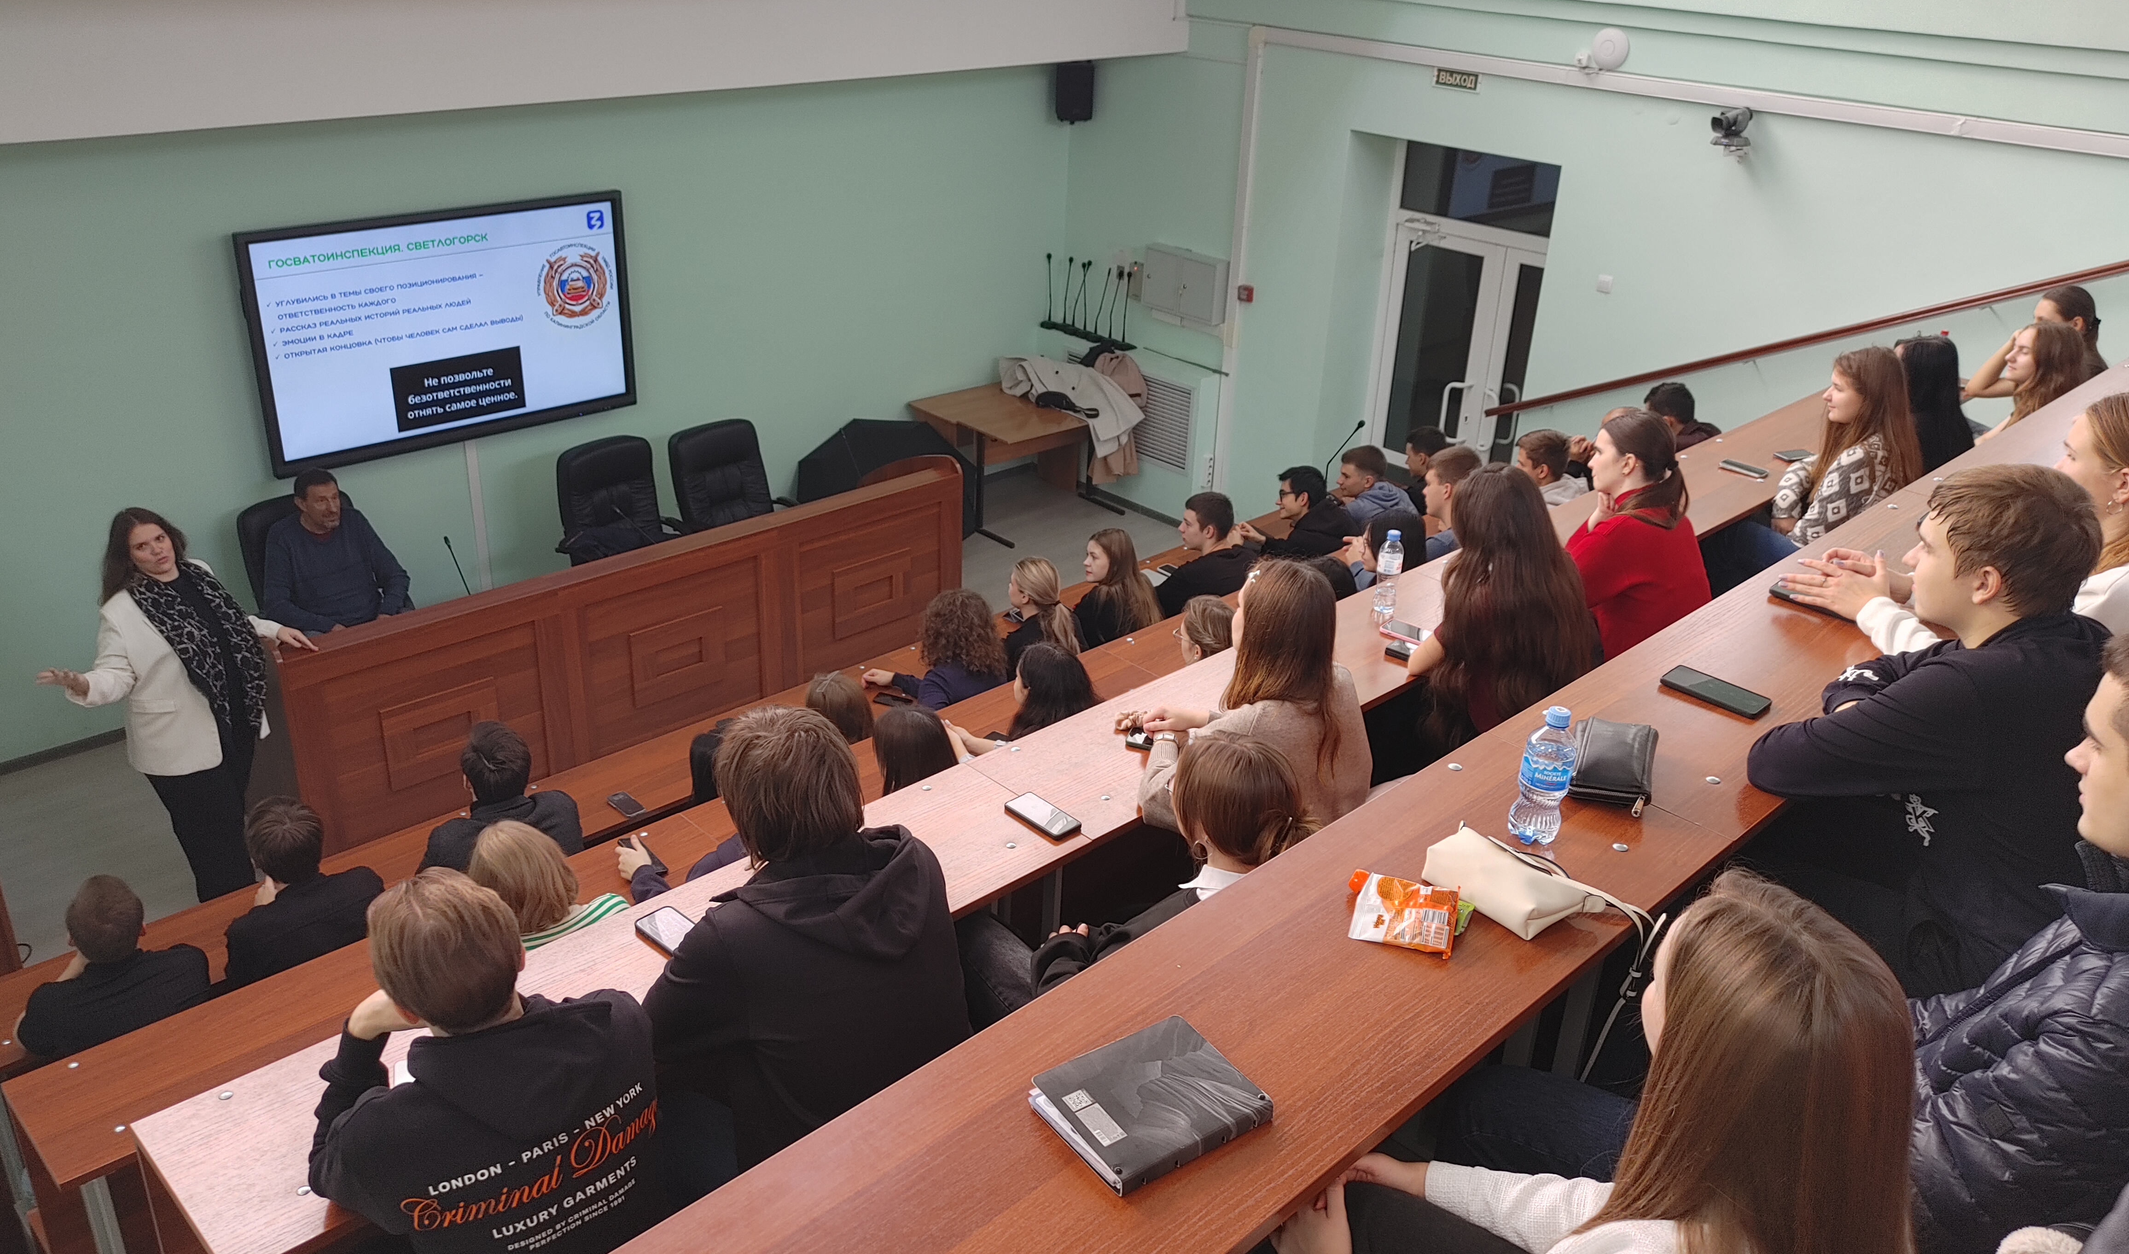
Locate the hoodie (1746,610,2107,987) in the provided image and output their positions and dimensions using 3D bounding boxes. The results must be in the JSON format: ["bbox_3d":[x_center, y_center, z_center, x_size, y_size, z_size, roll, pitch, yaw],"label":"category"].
[{"bbox_3d":[1.294,0.216,2.413,0.460,0.600,0.470,22,31,35],"label":"hoodie"}]

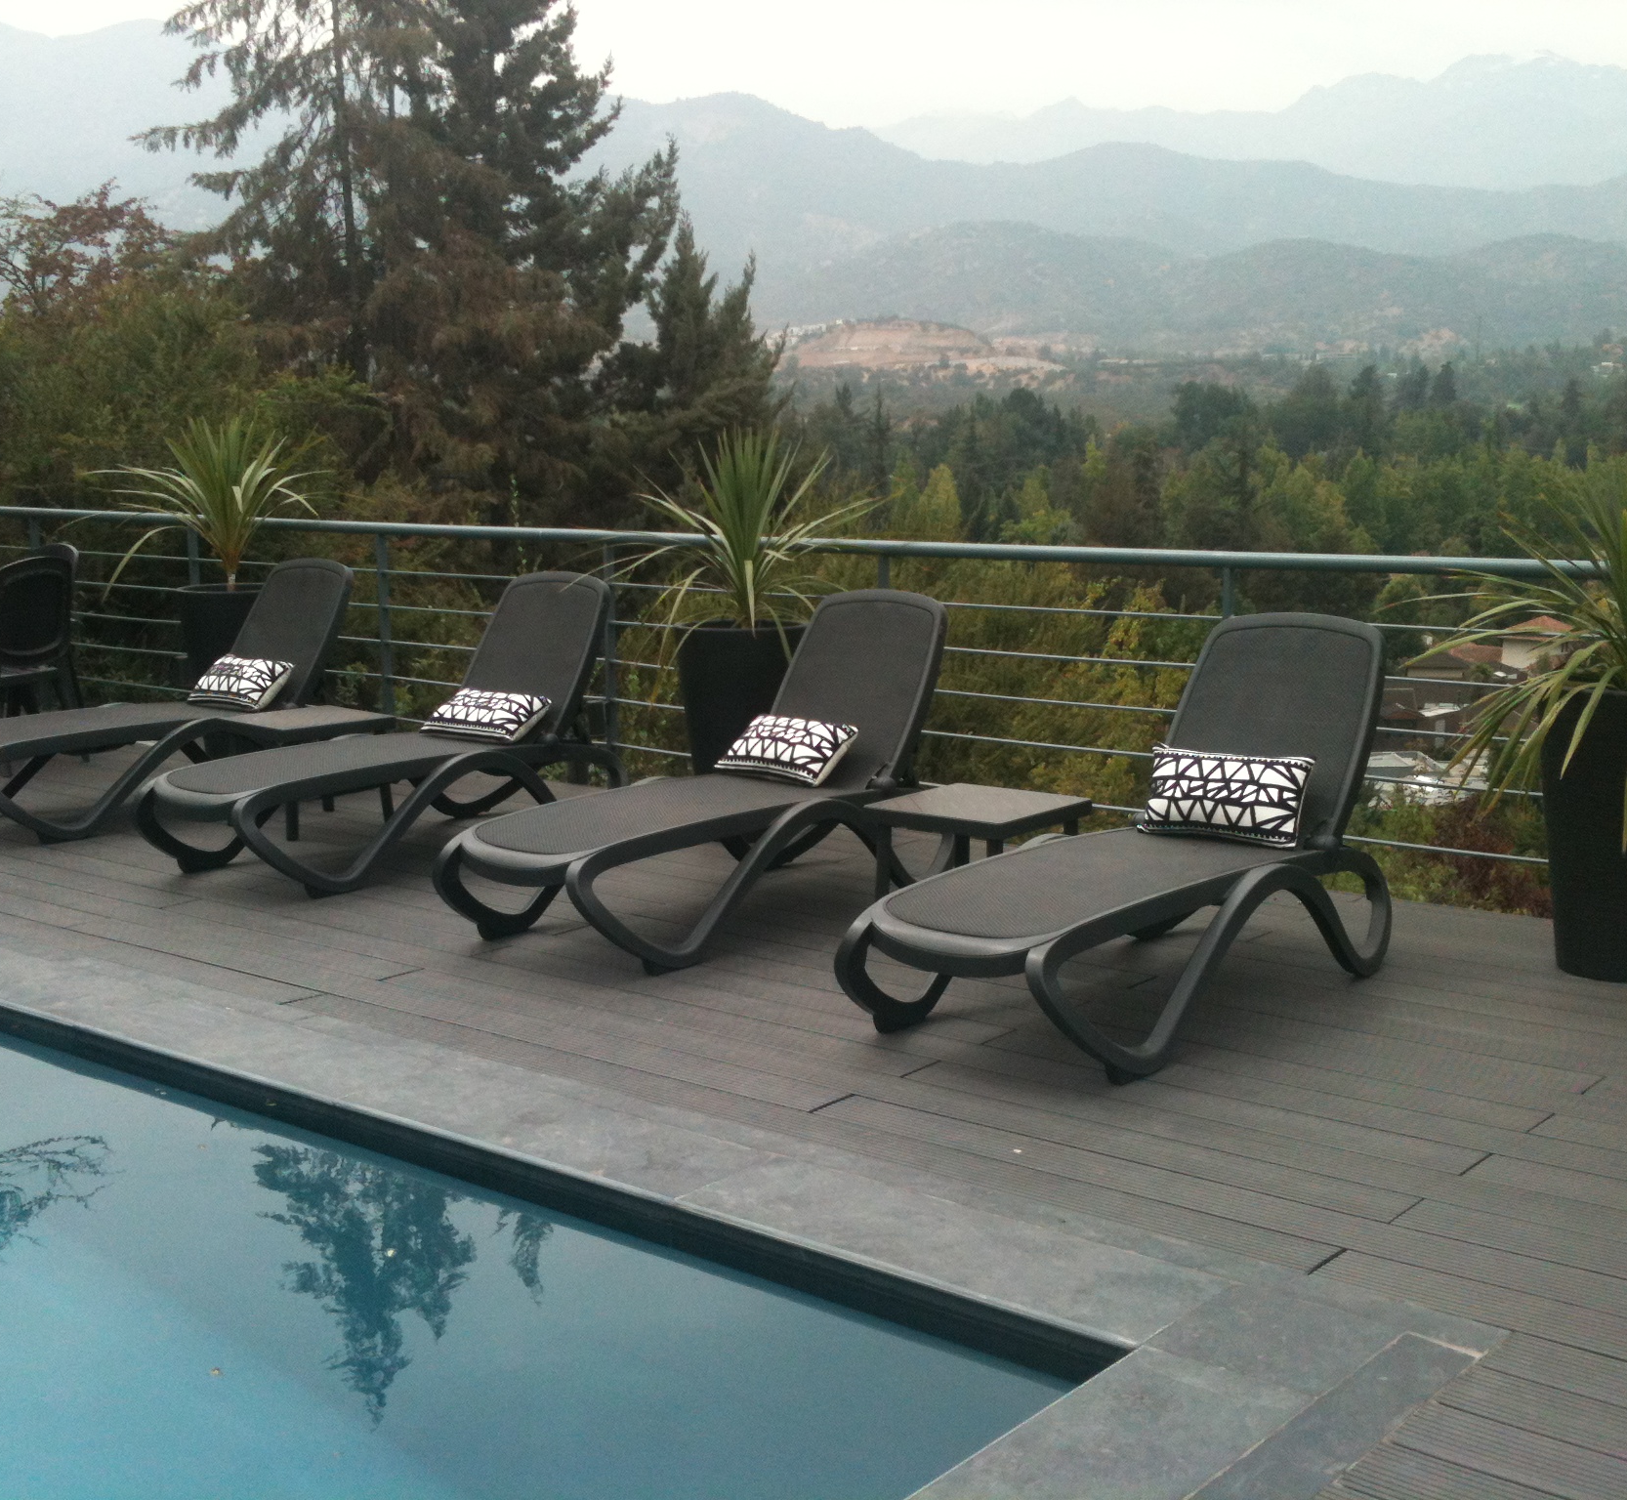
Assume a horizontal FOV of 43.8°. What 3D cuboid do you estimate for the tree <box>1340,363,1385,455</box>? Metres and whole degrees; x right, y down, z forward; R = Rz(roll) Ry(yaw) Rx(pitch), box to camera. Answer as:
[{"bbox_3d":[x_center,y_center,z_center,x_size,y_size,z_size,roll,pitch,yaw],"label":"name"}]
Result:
[{"bbox_3d":[85.260,-52.953,314.367,7.600,15.200,7.600,-1,10,0],"label":"tree"}]

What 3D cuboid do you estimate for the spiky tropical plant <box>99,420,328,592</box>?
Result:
[{"bbox_3d":[-2.670,-1.097,8.953,0.960,0.743,0.900,-1,10,0],"label":"spiky tropical plant"}]

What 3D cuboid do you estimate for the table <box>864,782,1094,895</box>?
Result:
[{"bbox_3d":[0.476,0.354,5.855,0.455,0.400,0.455,8,13,40],"label":"table"}]

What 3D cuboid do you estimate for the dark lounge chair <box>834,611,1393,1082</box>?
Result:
[{"bbox_3d":[0.794,0.191,5.126,0.700,0.960,1.690,8,13,40],"label":"dark lounge chair"}]

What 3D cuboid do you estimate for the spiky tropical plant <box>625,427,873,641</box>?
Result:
[{"bbox_3d":[-0.224,-0.755,7.083,0.870,0.733,0.850,-1,10,0],"label":"spiky tropical plant"}]

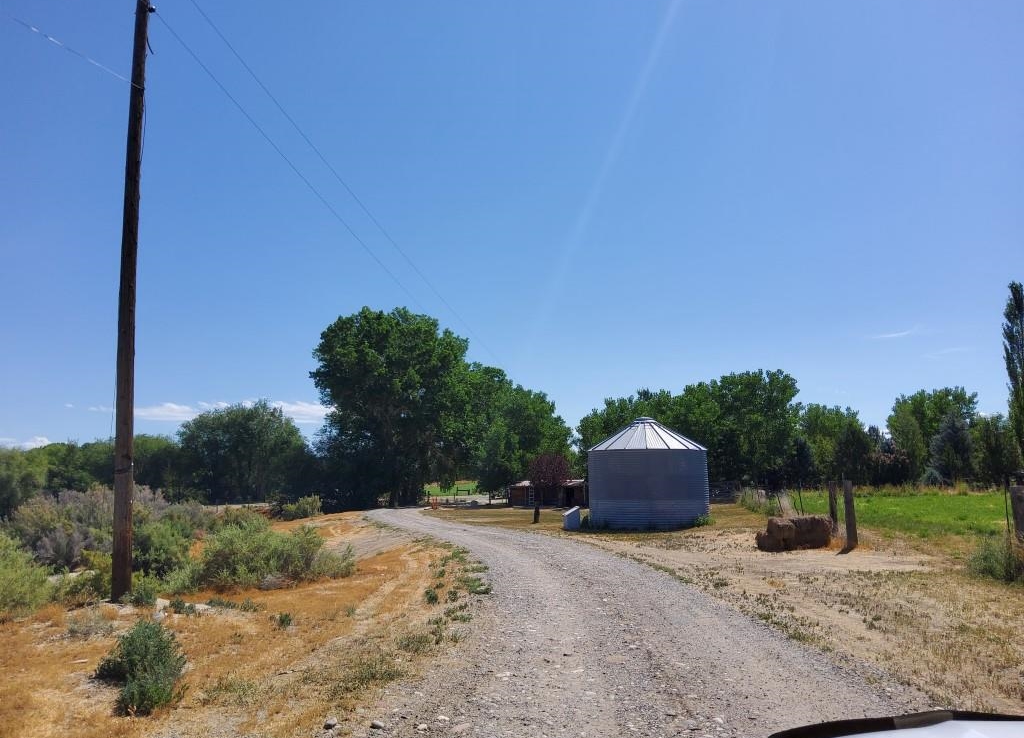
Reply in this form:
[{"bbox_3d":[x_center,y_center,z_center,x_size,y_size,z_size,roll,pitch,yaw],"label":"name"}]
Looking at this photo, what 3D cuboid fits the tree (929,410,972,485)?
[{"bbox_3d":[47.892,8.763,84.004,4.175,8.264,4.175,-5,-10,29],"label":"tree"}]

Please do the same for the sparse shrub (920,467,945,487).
[{"bbox_3d":[43.843,11.336,80.000,2.372,2.163,2.372,-5,-10,28],"label":"sparse shrub"}]

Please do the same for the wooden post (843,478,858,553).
[{"bbox_3d":[9.243,3.946,21.000,0.270,1.850,0.250,-4,-8,23],"label":"wooden post"}]

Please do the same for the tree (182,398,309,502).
[{"bbox_3d":[-23.739,7.294,68.000,11.200,8.900,10.500,2,-8,-19],"label":"tree"}]

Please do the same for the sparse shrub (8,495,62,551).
[{"bbox_3d":[-15.211,4.858,24.500,1.750,1.750,1.600,4,-9,-31],"label":"sparse shrub"}]

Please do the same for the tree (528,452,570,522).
[{"bbox_3d":[1.877,5.883,38.502,2.100,3.489,2.100,-1,-8,3],"label":"tree"}]

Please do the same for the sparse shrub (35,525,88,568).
[{"bbox_3d":[-9.372,3.691,16.000,0.969,0.935,0.921,5,-10,-29],"label":"sparse shrub"}]

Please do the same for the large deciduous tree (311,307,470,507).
[{"bbox_3d":[-10.111,3.121,64.000,13.000,16.300,12.500,1,-8,-9],"label":"large deciduous tree"}]

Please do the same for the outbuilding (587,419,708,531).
[{"bbox_3d":[6.327,4.634,35.827,5.500,5.000,5.500,-2,-8,10],"label":"outbuilding"}]

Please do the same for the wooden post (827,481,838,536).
[{"bbox_3d":[10.251,4.458,24.601,0.266,1.700,0.266,-4,-9,22],"label":"wooden post"}]

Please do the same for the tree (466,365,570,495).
[{"bbox_3d":[0.726,7.006,86.014,11.631,14.967,11.049,0,-8,0],"label":"tree"}]

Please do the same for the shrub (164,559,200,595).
[{"bbox_3d":[-5.629,3.534,13.100,0.640,0.620,0.600,3,-8,-23],"label":"shrub"}]

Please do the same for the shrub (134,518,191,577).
[{"bbox_3d":[-7.044,3.597,15.500,1.100,1.150,1.050,3,-8,-24],"label":"shrub"}]

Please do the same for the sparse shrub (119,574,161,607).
[{"bbox_3d":[-5.072,3.037,10.500,0.455,0.423,0.432,4,-9,-25],"label":"sparse shrub"}]

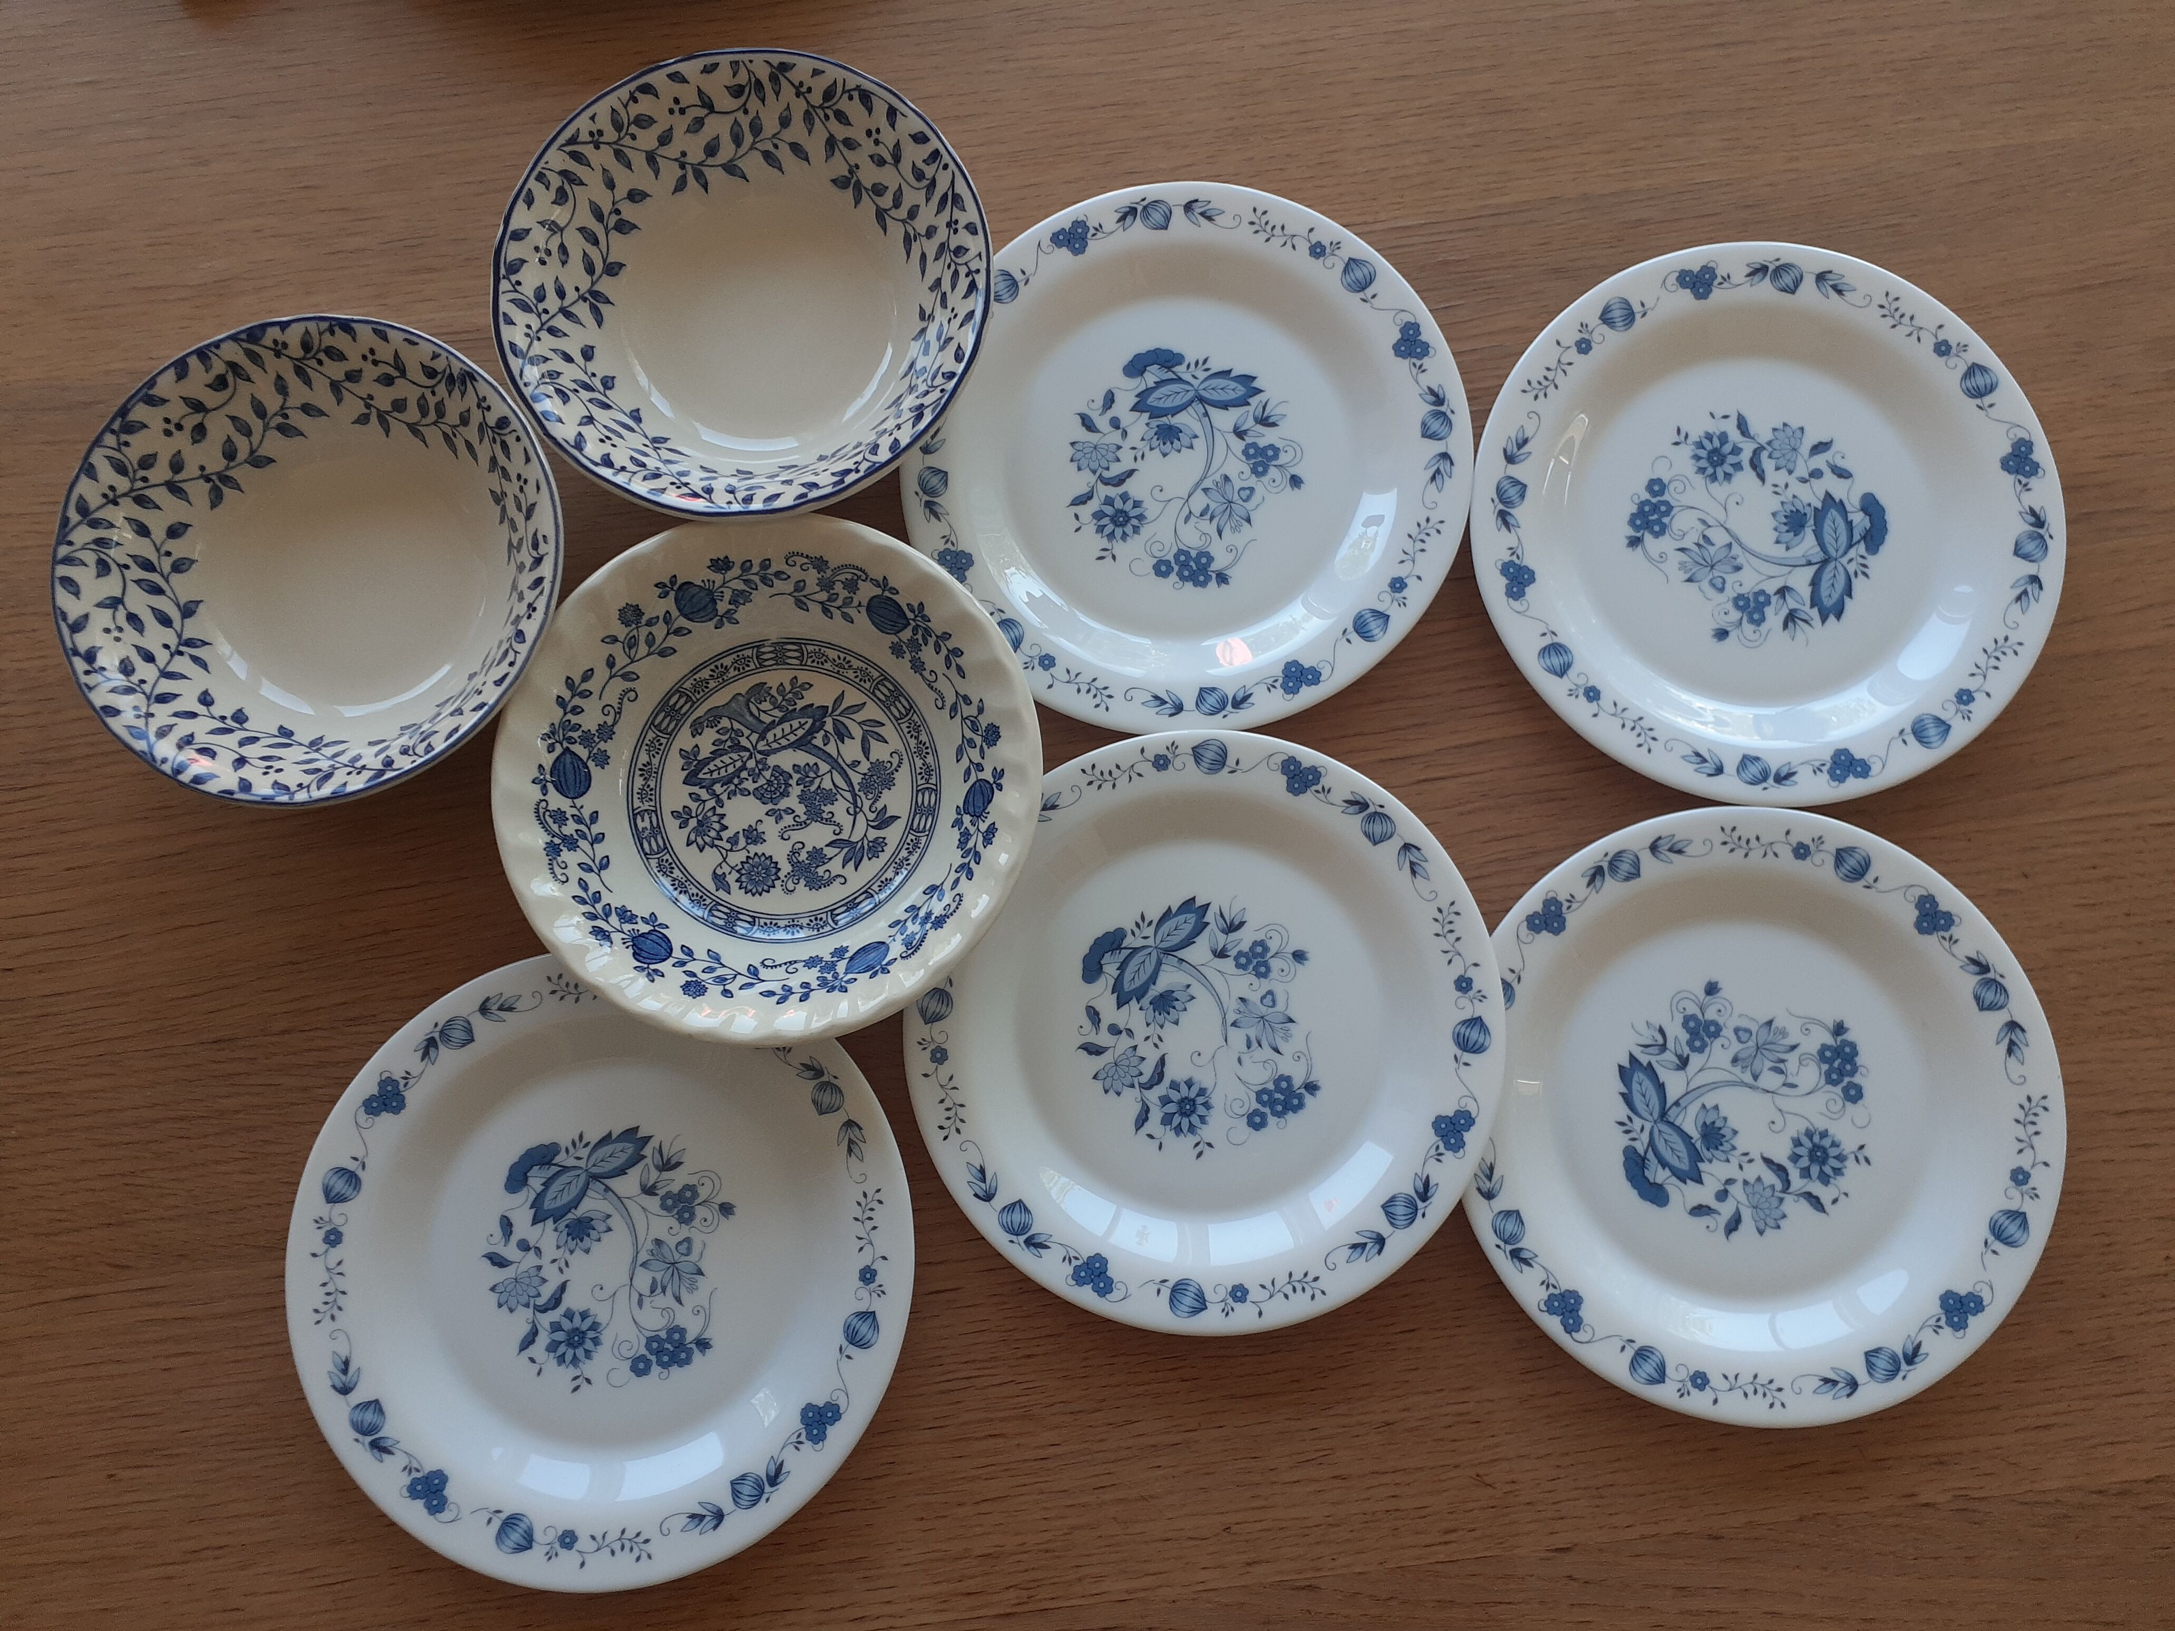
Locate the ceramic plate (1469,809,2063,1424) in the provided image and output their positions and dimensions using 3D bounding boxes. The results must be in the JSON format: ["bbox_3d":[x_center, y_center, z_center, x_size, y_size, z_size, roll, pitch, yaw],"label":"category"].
[{"bbox_3d":[0.208,0.092,0.538,0.193,0.021,0.193,0,81,0],"label":"ceramic plate"}]

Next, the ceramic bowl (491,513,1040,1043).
[{"bbox_3d":[-0.099,-0.010,0.544,0.170,0.042,0.170,0,81,0],"label":"ceramic bowl"}]

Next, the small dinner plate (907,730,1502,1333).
[{"bbox_3d":[0.037,0.067,0.540,0.193,0.021,0.193,0,81,0],"label":"small dinner plate"}]

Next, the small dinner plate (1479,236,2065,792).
[{"bbox_3d":[0.224,-0.097,0.567,0.193,0.021,0.193,0,81,0],"label":"small dinner plate"}]

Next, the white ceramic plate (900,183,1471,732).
[{"bbox_3d":[0.032,-0.119,0.571,0.193,0.021,0.193,0,81,0],"label":"white ceramic plate"}]

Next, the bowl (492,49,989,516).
[{"bbox_3d":[-0.110,-0.167,0.563,0.158,0.052,0.158,0,81,0],"label":"bowl"}]

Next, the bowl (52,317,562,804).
[{"bbox_3d":[-0.242,-0.078,0.550,0.157,0.052,0.157,0,81,0],"label":"bowl"}]

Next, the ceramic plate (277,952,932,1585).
[{"bbox_3d":[-0.150,0.138,0.532,0.193,0.021,0.193,0,81,0],"label":"ceramic plate"}]

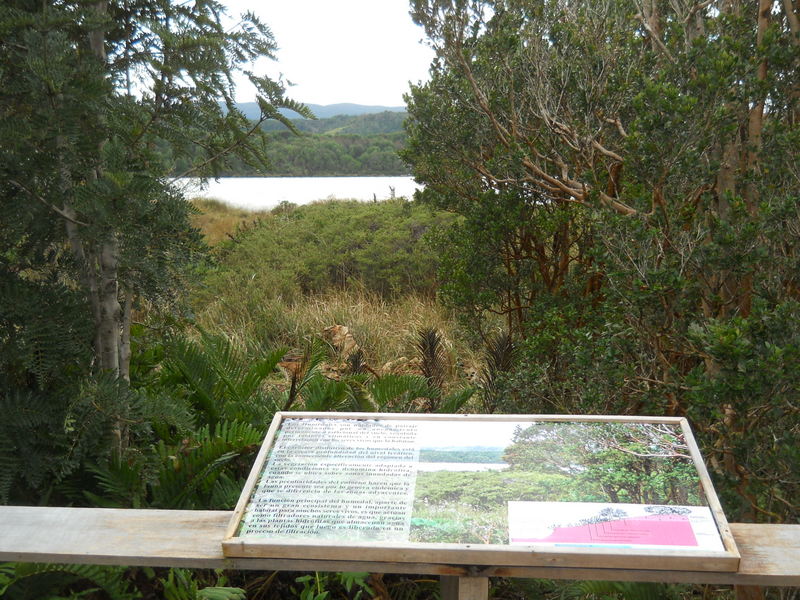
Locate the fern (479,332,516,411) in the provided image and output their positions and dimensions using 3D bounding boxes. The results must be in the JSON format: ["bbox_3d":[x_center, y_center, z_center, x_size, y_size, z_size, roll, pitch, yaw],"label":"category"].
[{"bbox_3d":[0.666,0.514,5.900,0.260,0.620,0.260,0,9,0],"label":"fern"}]

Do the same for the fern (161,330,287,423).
[{"bbox_3d":[-1.032,0.477,5.000,0.720,0.600,0.650,0,9,0],"label":"fern"}]

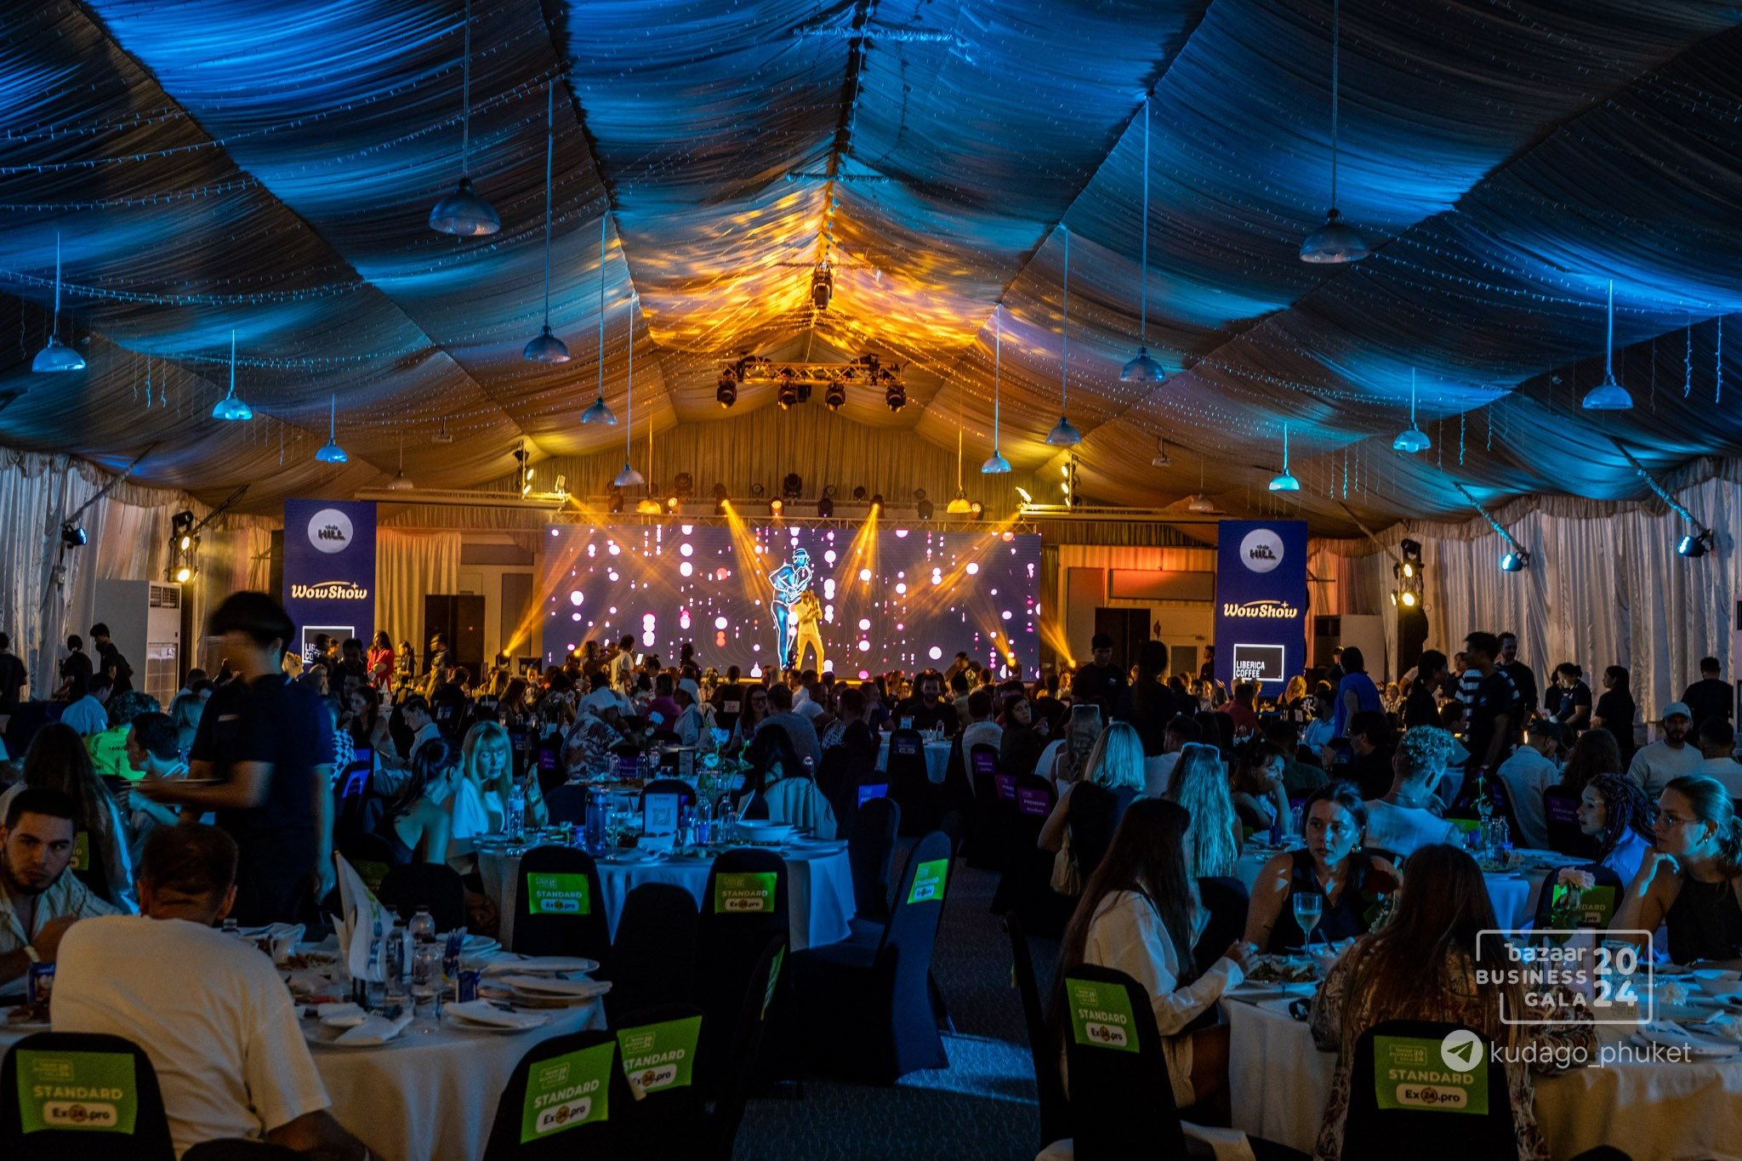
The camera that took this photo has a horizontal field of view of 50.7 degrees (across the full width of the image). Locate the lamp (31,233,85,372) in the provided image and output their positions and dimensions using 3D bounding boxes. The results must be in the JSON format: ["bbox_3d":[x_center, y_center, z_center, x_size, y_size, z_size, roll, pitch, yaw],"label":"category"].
[{"bbox_3d":[-7.157,-2.450,16.200,0.435,1.220,0.435,1,-2,-3],"label":"lamp"}]

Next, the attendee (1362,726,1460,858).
[{"bbox_3d":[2.210,1.248,7.378,0.500,1.310,0.640,0,-2,38],"label":"attendee"}]

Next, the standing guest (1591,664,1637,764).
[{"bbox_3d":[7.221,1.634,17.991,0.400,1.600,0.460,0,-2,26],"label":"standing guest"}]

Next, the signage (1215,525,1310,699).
[{"bbox_3d":[6.628,0.485,31.200,1.530,3.020,0.150,0,-2,17],"label":"signage"}]

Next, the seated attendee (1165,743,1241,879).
[{"bbox_3d":[1.278,1.244,6.950,0.460,1.260,0.600,0,-2,35],"label":"seated attendee"}]

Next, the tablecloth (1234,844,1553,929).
[{"bbox_3d":[2.228,1.536,7.650,1.560,0.750,1.560,1,-2,0],"label":"tablecloth"}]

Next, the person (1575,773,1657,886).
[{"bbox_3d":[2.659,1.272,6.550,0.750,1.230,0.500,0,-2,28],"label":"person"}]

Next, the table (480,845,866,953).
[{"bbox_3d":[-0.867,1.483,7.684,1.560,0.760,1.560,1,-2,0],"label":"table"}]

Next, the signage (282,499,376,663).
[{"bbox_3d":[-8.974,0.147,30.500,1.480,2.950,0.120,2,-2,-11],"label":"signage"}]

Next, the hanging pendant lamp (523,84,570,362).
[{"bbox_3d":[-2.816,-3.100,15.950,0.410,2.430,0.410,1,-2,-4],"label":"hanging pendant lamp"}]

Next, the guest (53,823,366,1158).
[{"bbox_3d":[-1.312,1.094,3.559,0.600,1.270,0.800,2,-2,-18],"label":"guest"}]

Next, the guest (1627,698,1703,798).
[{"bbox_3d":[4.961,1.457,11.460,0.550,1.380,0.700,0,-2,18],"label":"guest"}]

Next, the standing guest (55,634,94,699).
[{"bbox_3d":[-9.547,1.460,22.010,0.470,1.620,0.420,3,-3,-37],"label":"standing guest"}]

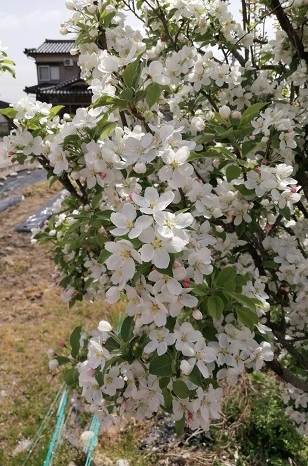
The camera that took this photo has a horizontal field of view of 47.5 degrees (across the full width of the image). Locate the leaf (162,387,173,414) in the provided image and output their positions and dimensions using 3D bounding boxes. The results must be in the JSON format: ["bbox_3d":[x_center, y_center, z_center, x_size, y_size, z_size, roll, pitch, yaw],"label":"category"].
[{"bbox_3d":[0.021,0.262,0.550,0.017,0.042,0.010,-10,-6,-16],"label":"leaf"}]

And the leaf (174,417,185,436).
[{"bbox_3d":[0.041,0.310,0.561,0.016,0.035,0.009,-2,-6,-6],"label":"leaf"}]

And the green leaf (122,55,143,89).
[{"bbox_3d":[-0.035,-0.264,0.572,0.026,0.059,0.014,19,0,18],"label":"green leaf"}]

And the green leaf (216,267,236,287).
[{"bbox_3d":[0.102,0.062,0.500,0.022,0.010,0.037,37,77,23],"label":"green leaf"}]

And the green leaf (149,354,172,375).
[{"bbox_3d":[0.011,0.200,0.528,0.038,0.033,0.012,0,-11,0],"label":"green leaf"}]

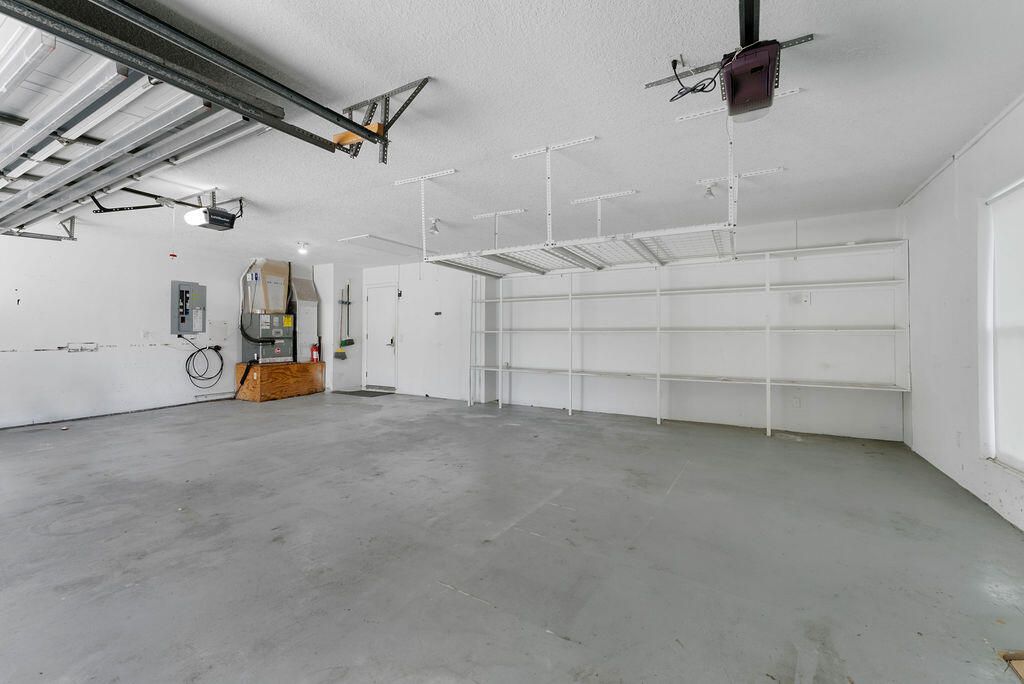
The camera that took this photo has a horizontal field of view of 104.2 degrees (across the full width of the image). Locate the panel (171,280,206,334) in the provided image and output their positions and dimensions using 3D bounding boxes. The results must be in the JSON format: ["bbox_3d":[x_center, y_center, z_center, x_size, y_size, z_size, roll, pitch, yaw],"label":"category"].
[{"bbox_3d":[-5.467,-0.566,6.759,0.091,0.868,0.482,1,2,29],"label":"panel"}]

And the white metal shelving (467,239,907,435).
[{"bbox_3d":[1.677,0.006,5.310,5.217,2.086,0.345,1,2,29],"label":"white metal shelving"}]

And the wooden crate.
[{"bbox_3d":[-4.432,0.704,7.686,0.812,0.634,1.248,1,2,29],"label":"wooden crate"}]

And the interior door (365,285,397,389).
[{"bbox_3d":[-2.602,-0.069,7.910,0.812,2.060,0.081,1,2,29],"label":"interior door"}]

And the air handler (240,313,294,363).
[{"bbox_3d":[-4.526,-0.063,7.369,0.599,0.868,0.589,1,2,29],"label":"air handler"}]

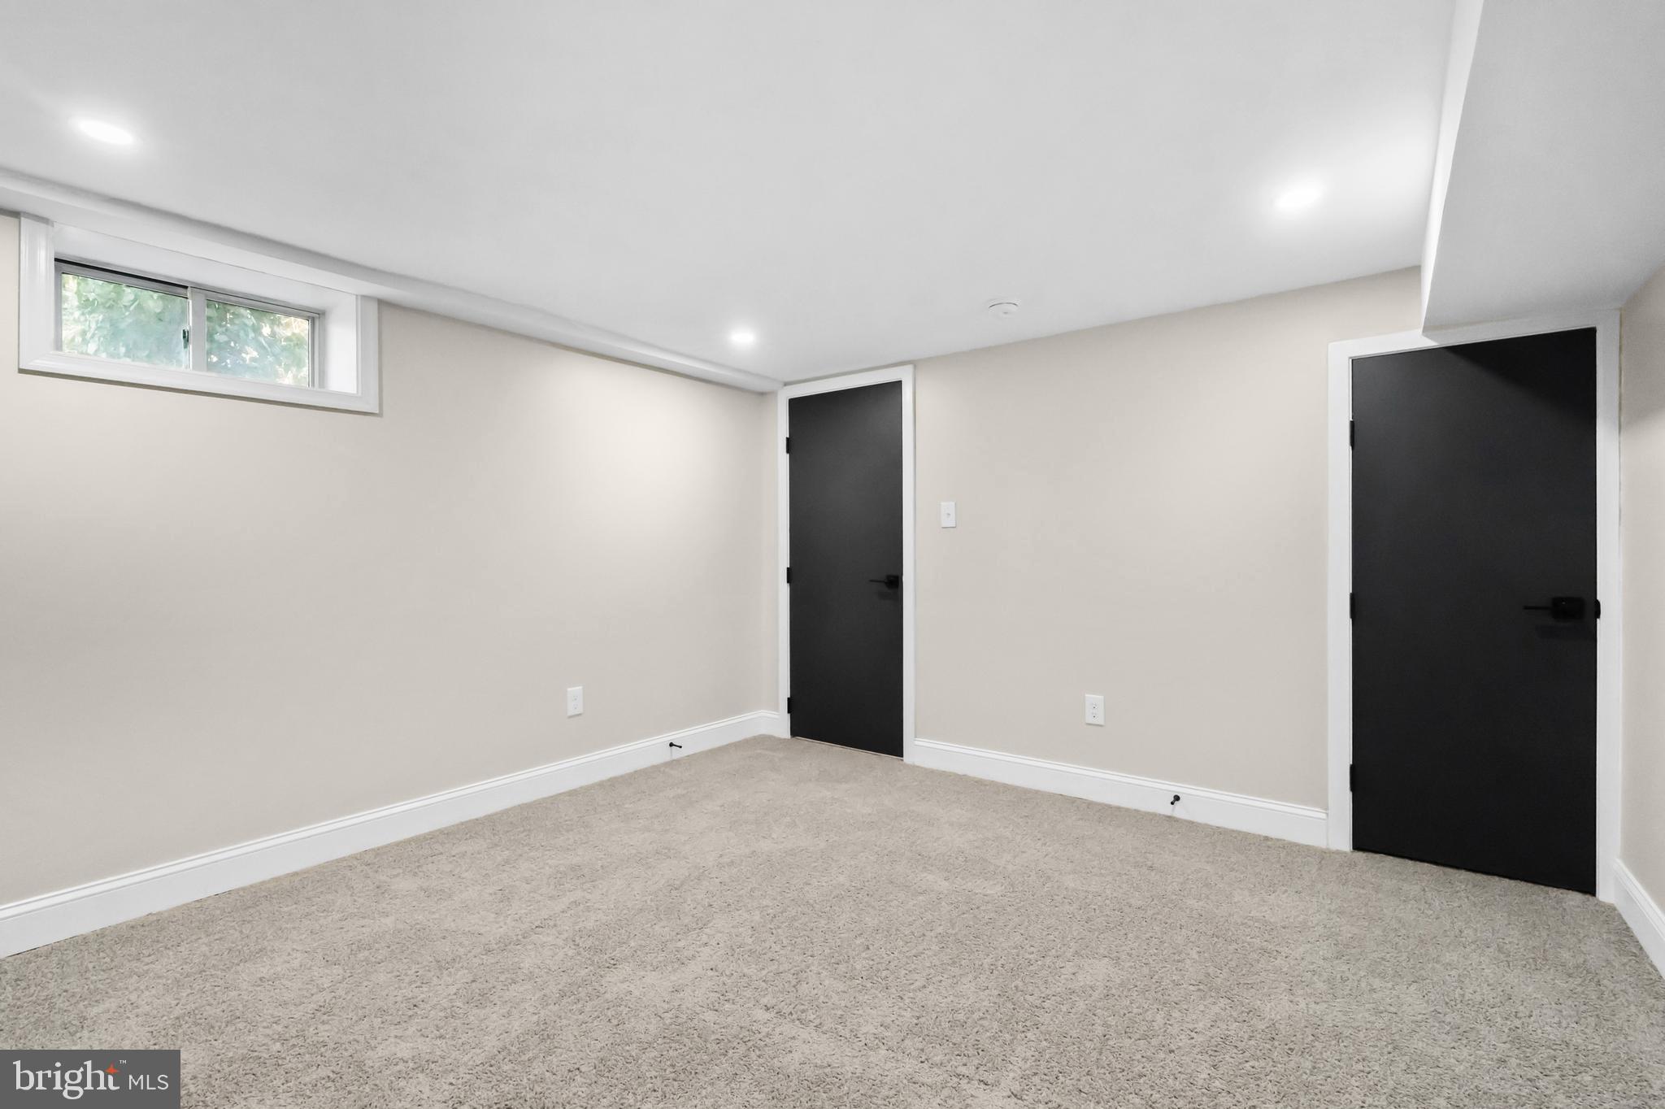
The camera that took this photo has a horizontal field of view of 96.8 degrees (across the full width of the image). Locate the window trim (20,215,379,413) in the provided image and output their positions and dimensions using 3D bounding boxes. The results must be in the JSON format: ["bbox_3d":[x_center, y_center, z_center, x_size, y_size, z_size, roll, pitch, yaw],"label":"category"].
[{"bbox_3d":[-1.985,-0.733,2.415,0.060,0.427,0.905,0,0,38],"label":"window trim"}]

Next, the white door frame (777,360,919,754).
[{"bbox_3d":[0.066,0.055,4.045,0.922,2.036,0.055,0,0,38],"label":"white door frame"}]

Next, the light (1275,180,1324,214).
[{"bbox_3d":[1.274,-0.981,2.022,0.126,0.025,0.126,0,0,38],"label":"light"}]

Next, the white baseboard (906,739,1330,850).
[{"bbox_3d":[1.118,1.004,3.230,1.742,0.135,0.020,0,0,38],"label":"white baseboard"}]

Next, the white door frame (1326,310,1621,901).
[{"bbox_3d":[2.107,0.153,2.478,0.742,1.837,0.055,0,0,38],"label":"white door frame"}]

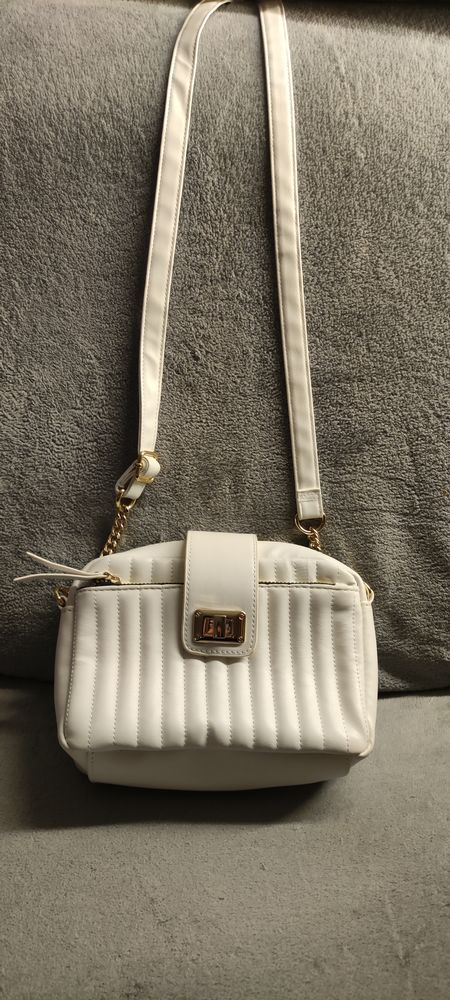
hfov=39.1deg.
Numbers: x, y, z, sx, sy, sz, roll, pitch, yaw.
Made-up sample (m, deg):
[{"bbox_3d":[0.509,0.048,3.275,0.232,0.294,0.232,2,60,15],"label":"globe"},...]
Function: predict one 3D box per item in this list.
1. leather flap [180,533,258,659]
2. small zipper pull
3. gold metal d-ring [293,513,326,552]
[{"bbox_3d":[-0.003,0.070,0.482,0.056,0.093,0.022,0,-16,0],"label":"leather flap"},{"bbox_3d":[-0.119,0.052,0.484,0.082,0.024,0.015,0,-16,0],"label":"small zipper pull"},{"bbox_3d":[0.068,0.026,0.505,0.025,0.029,0.010,0,-10,0],"label":"gold metal d-ring"}]

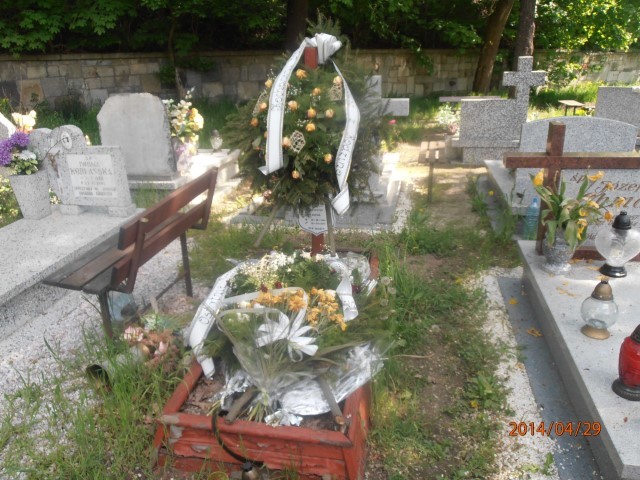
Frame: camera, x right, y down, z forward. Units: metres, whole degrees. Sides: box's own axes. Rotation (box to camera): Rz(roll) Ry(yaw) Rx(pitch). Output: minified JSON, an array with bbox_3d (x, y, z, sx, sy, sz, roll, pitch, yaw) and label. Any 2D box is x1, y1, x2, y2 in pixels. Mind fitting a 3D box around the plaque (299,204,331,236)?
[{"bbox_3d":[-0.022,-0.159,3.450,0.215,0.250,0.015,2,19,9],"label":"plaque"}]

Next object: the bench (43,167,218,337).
[{"bbox_3d":[-0.902,0.126,3.003,0.489,0.796,1.138,2,19,10],"label":"bench"}]

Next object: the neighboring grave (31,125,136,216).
[{"bbox_3d":[-1.844,-0.590,4.543,0.760,0.720,0.280,2,19,8],"label":"neighboring grave"}]

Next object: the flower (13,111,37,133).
[{"bbox_3d":[-3.037,-1.213,5.700,0.230,0.230,0.200,-1,19,0],"label":"flower"}]

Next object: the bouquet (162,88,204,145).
[{"bbox_3d":[-1.536,-1.390,6.243,0.450,0.600,0.340,2,19,8],"label":"bouquet"}]

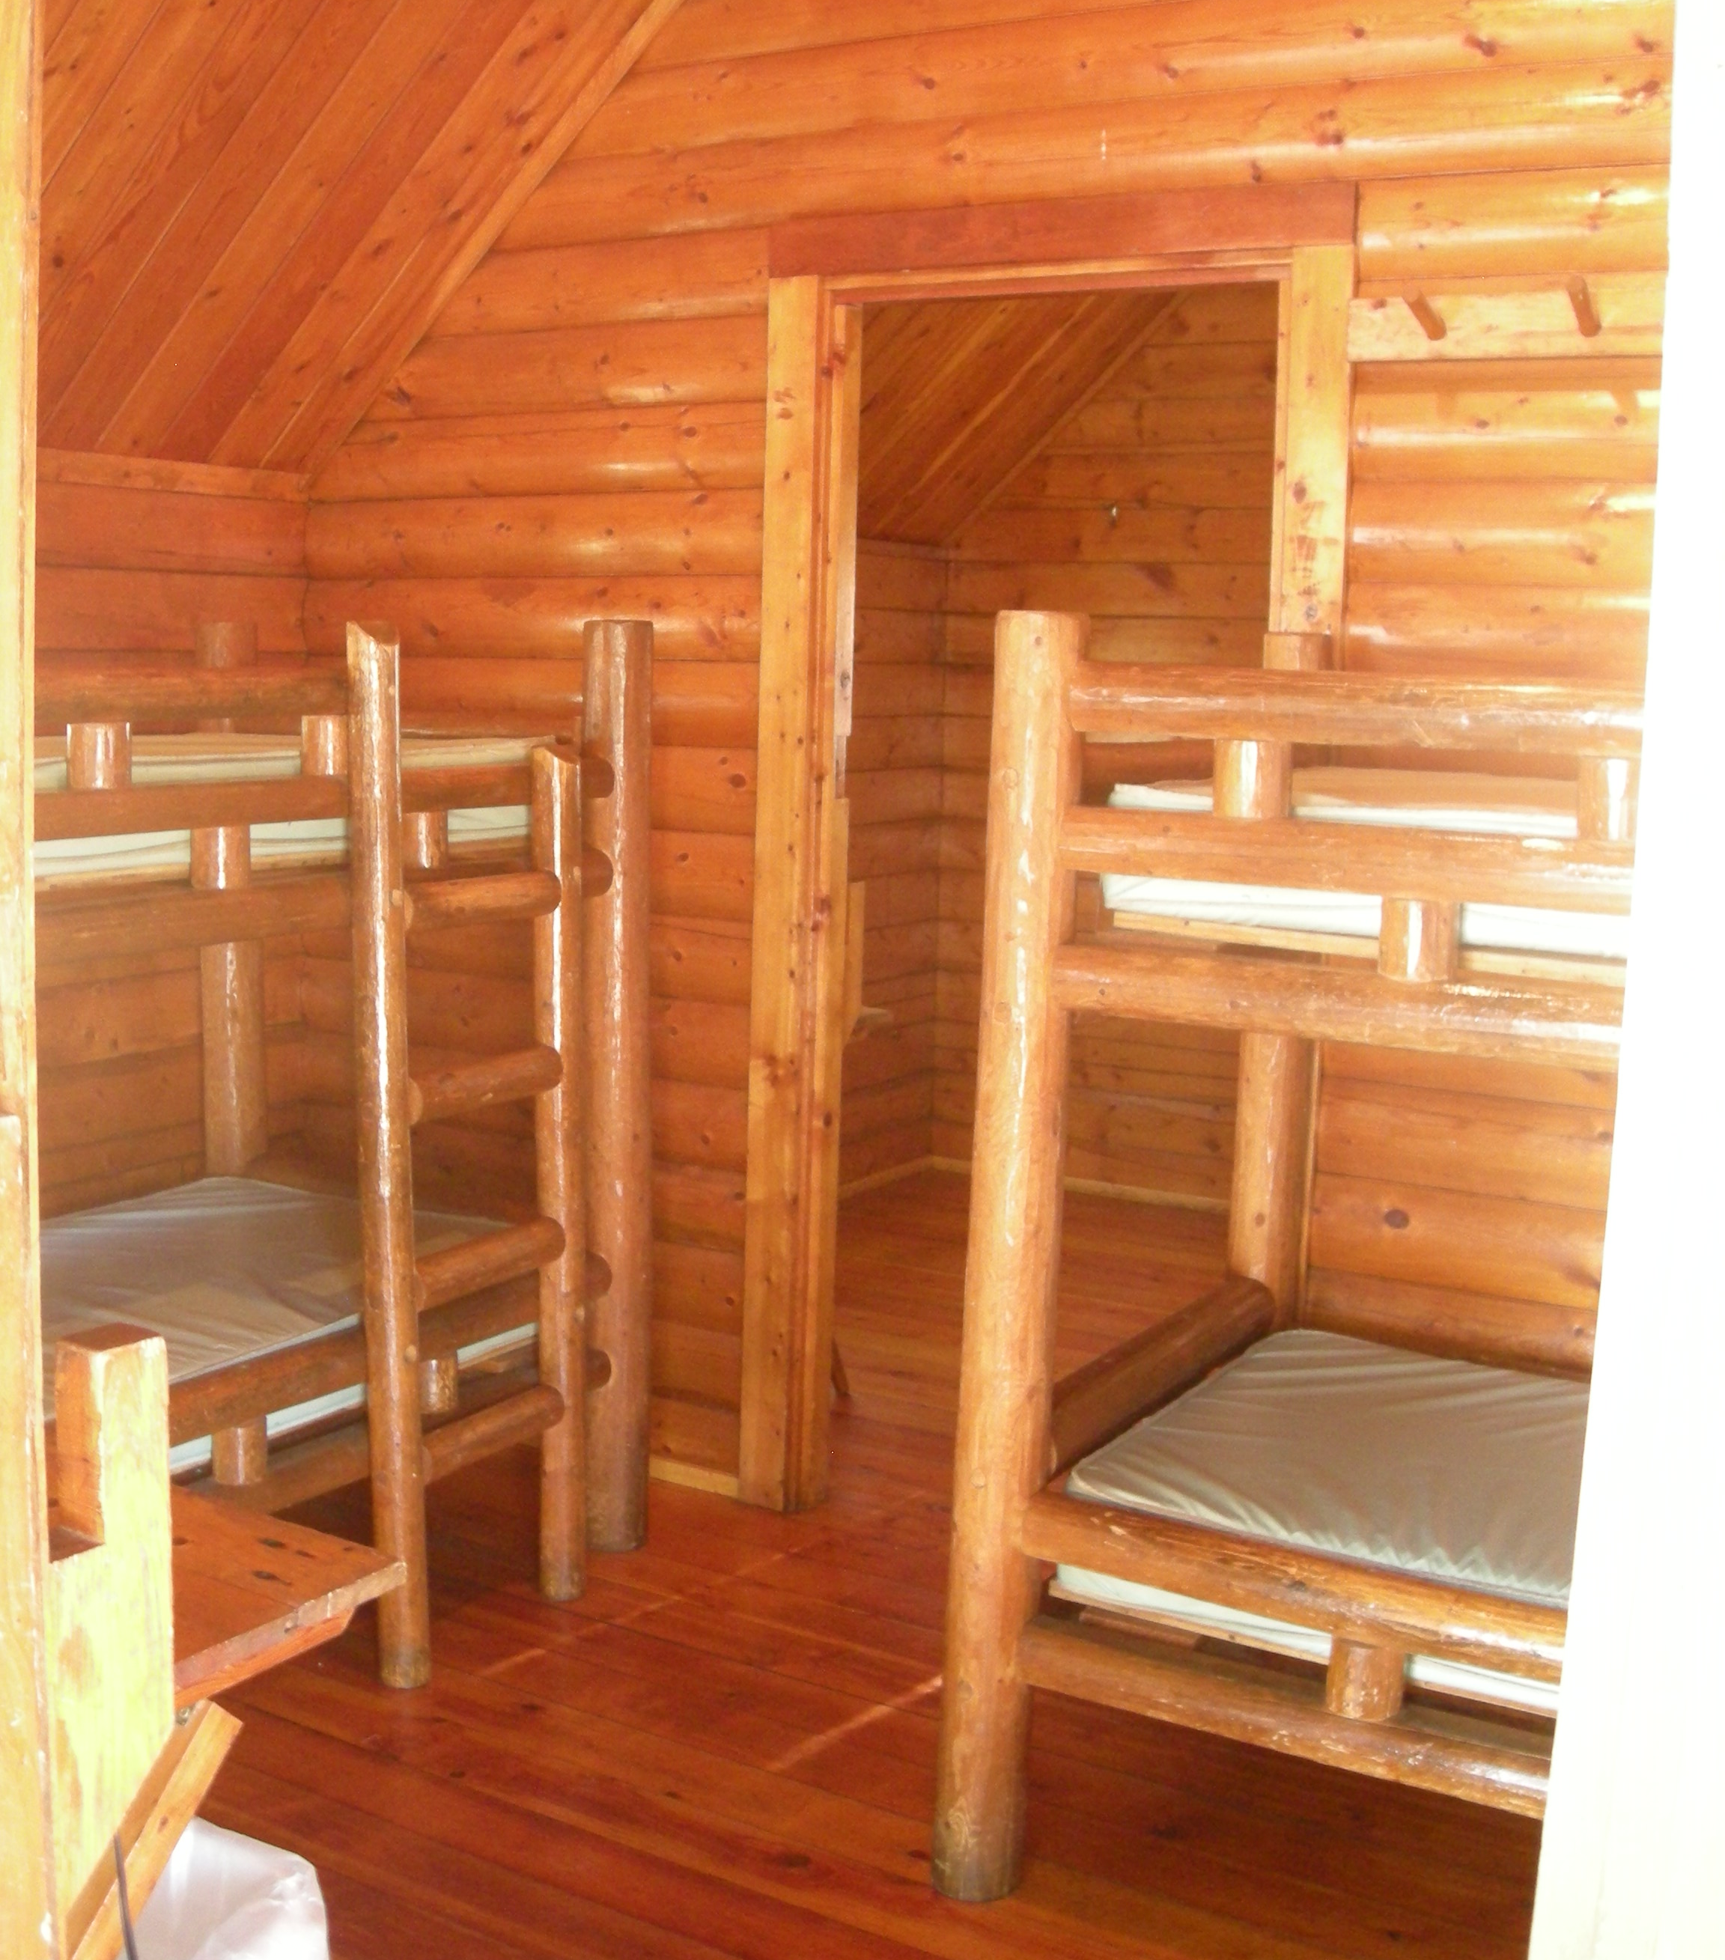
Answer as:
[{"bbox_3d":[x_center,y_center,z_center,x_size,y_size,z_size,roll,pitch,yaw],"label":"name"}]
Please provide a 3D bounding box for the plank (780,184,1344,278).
[{"bbox_3d":[0.280,-1.124,3.522,0.979,0.081,0.041,7,9,30],"label":"plank"}]

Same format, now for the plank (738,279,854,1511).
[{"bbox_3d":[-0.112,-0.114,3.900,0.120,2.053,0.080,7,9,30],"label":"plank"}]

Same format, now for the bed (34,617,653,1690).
[{"bbox_3d":[-1.224,0.246,3.069,1.000,1.494,2.060,7,9,30],"label":"bed"}]

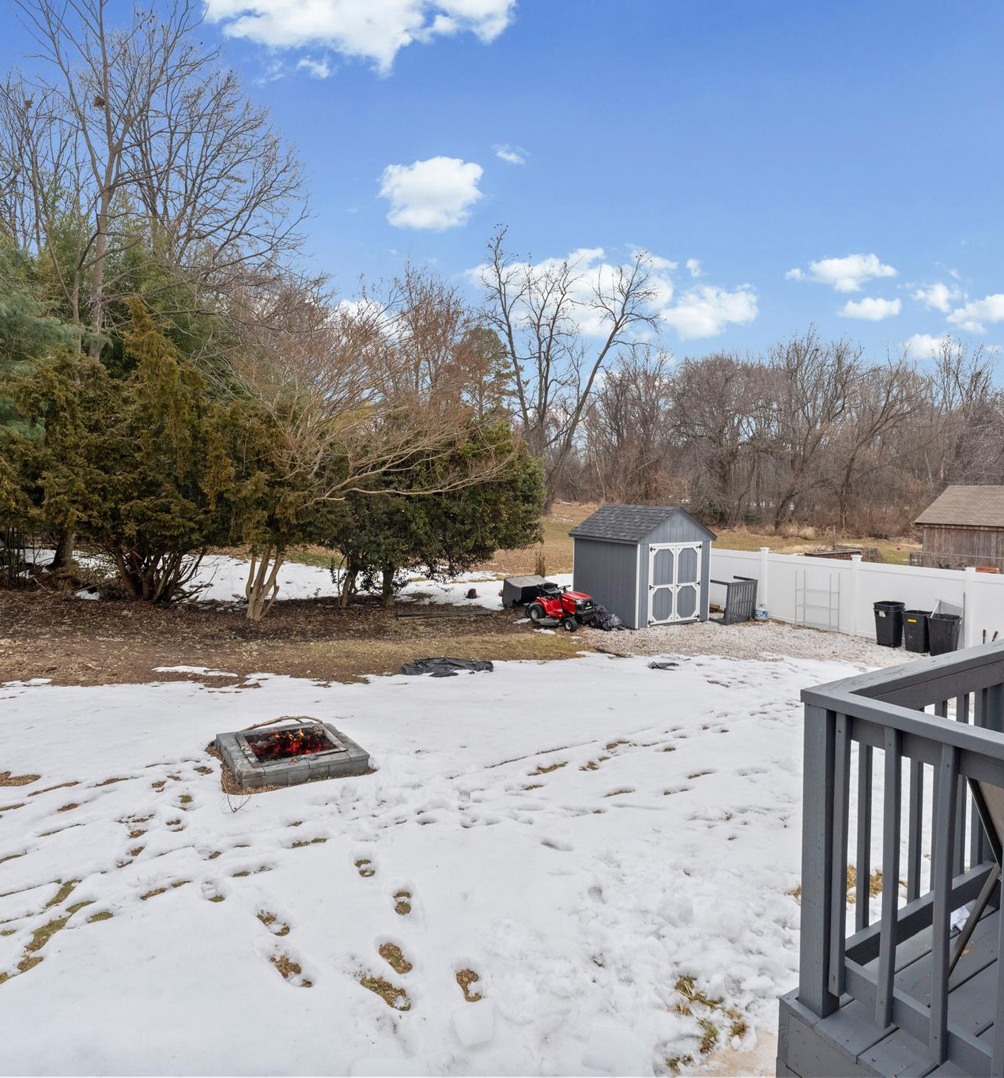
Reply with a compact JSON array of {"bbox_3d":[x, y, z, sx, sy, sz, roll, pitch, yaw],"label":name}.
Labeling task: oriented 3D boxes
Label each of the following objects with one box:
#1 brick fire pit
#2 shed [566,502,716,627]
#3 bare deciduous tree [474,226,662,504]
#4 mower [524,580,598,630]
[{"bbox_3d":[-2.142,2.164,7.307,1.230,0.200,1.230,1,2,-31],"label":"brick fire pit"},{"bbox_3d":[3.770,0.604,19.601,2.571,3.045,3.104,-3,5,-27],"label":"shed"},{"bbox_3d":[4.528,-11.834,50.000,12.200,19.200,10.500,0,5,0],"label":"bare deciduous tree"},{"bbox_3d":[1.578,1.725,18.500,1.080,1.040,1.700,-4,6,-36],"label":"mower"}]

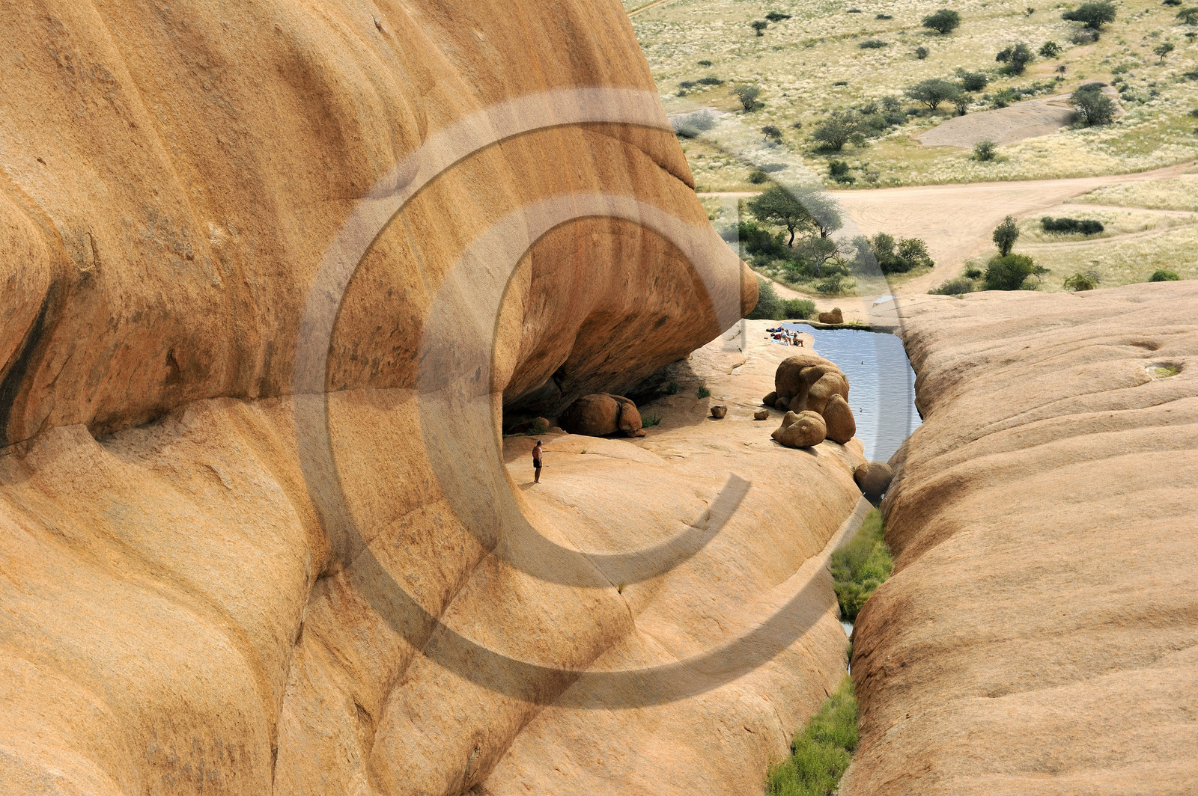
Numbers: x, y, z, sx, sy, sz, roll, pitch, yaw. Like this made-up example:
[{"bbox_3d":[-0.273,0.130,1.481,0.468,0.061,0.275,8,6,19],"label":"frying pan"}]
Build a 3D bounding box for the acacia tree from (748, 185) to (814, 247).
[{"bbox_3d":[17.780,-17.620,227.250,6.690,5.800,6.490,0,14,0],"label":"acacia tree"}]

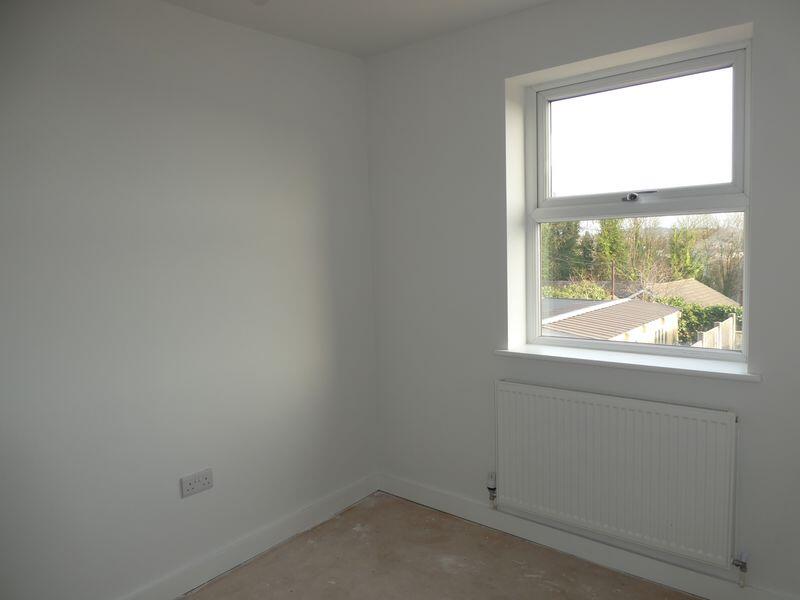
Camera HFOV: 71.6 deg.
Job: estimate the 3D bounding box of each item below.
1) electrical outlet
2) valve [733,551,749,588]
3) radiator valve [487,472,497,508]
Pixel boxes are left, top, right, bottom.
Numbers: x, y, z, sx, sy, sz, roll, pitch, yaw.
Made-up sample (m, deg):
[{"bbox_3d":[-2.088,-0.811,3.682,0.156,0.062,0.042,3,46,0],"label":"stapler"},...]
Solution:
[{"bbox_3d":[-0.877,0.798,2.410,0.013,0.087,0.146,3,7,39],"label":"electrical outlet"},{"bbox_3d":[1.296,1.026,2.114,0.062,0.138,0.042,3,7,39],"label":"valve"},{"bbox_3d":[0.468,0.953,2.773,0.060,0.186,0.046,3,7,39],"label":"radiator valve"}]

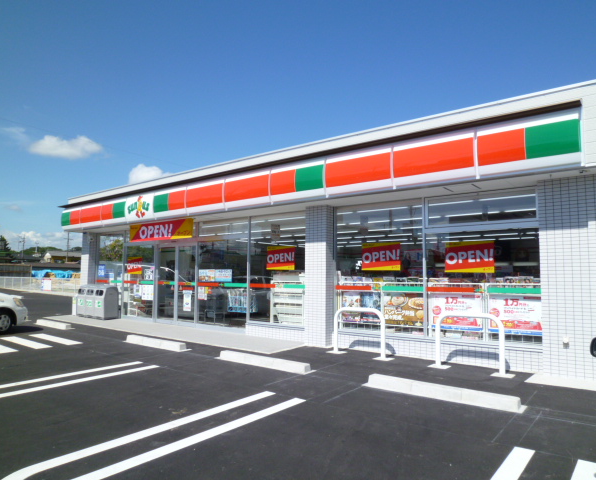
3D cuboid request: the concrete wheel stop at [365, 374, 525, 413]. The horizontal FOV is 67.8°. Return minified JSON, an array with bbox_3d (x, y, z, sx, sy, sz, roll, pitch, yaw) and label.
[{"bbox_3d":[1.629,1.755,5.207,1.810,0.127,0.185,-3,-6,37],"label":"concrete wheel stop"}]

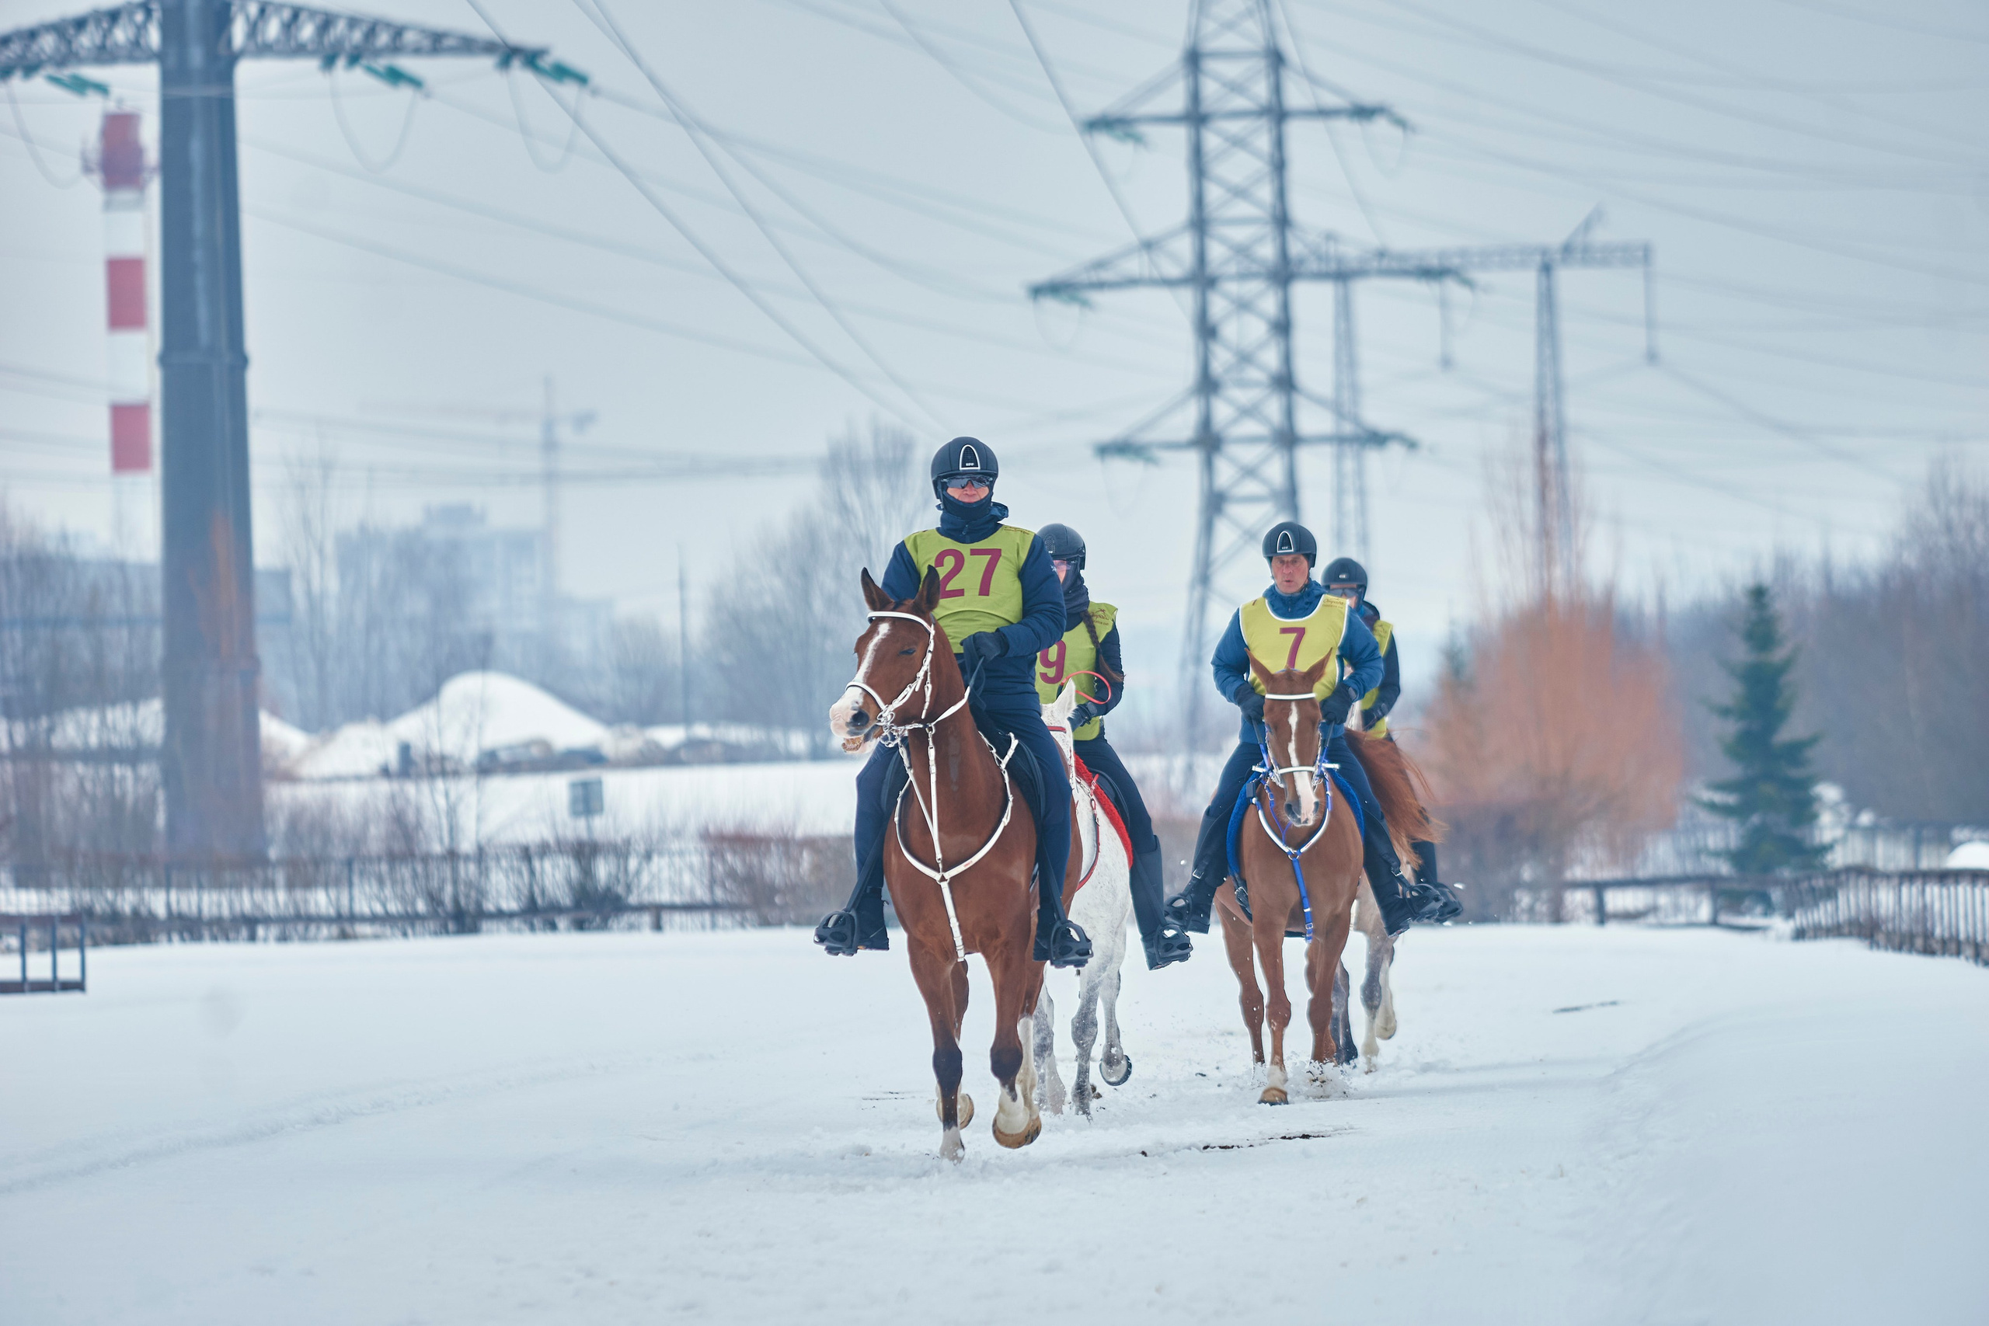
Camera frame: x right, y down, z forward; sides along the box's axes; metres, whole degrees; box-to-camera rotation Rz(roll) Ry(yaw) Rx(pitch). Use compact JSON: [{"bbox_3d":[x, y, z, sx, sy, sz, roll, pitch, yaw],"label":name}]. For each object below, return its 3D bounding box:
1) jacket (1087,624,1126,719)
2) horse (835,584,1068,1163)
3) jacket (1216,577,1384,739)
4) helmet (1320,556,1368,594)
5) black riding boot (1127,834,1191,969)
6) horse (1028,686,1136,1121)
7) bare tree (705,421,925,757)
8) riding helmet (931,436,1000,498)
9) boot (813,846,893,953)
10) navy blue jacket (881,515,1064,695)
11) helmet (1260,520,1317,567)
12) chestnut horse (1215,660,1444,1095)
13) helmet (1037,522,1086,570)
[{"bbox_3d":[0.269,-0.003,42.900,0.520,0.600,0.400,0,-1,12],"label":"jacket"},{"bbox_3d":[-0.080,0.660,37.100,0.680,1.970,2.250,0,-1,6],"label":"horse"},{"bbox_3d":[1.262,-0.016,46.050,0.710,0.670,0.430,-1,-1,1],"label":"jacket"},{"bbox_3d":[1.695,-0.405,53.400,0.224,0.205,0.285,-1,-1,2],"label":"helmet"},{"bbox_3d":[0.679,0.975,44.900,0.140,0.520,0.290,-1,-1,-27],"label":"black riding boot"},{"bbox_3d":[0.250,0.944,45.200,0.580,1.780,2.350,-1,-1,3],"label":"horse"},{"bbox_3d":[-6.400,-2.600,390.000,8.000,12.000,8.000,-1,-1,0],"label":"bare tree"},{"bbox_3d":[-0.102,-0.668,37.900,0.228,0.212,0.290,-1,-1,-7],"label":"riding helmet"},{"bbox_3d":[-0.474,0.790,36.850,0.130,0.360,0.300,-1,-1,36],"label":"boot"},{"bbox_3d":[-0.075,-0.192,36.850,0.620,0.640,0.420,0,-1,4],"label":"navy blue jacket"},{"bbox_3d":[1.237,-0.501,46.300,0.225,0.195,0.280,0,-1,8],"label":"helmet"},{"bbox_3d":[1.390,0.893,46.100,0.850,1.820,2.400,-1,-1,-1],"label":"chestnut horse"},{"bbox_3d":[0.244,-0.449,42.900,0.225,0.190,0.280,0,-1,12],"label":"helmet"}]

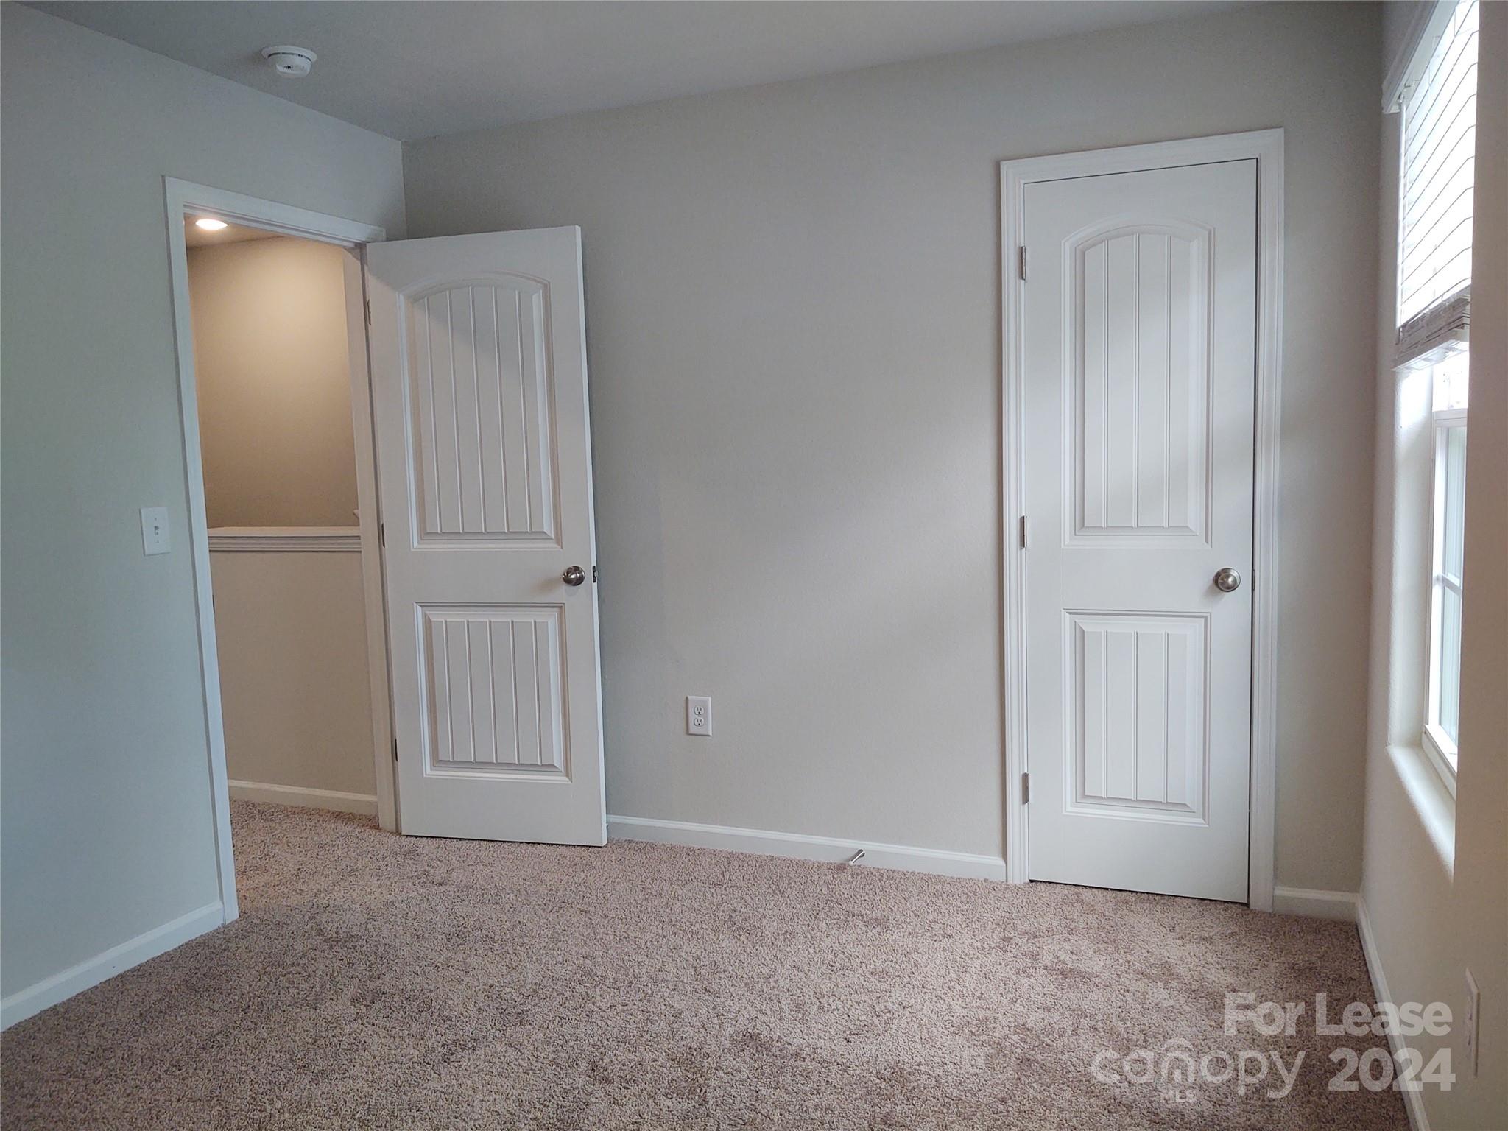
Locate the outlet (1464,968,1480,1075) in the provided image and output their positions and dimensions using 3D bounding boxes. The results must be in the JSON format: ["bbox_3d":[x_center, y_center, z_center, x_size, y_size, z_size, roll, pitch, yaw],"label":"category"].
[{"bbox_3d":[1.058,0.675,1.732,0.011,0.130,0.089,1,6,22],"label":"outlet"}]

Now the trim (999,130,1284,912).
[{"bbox_3d":[1.082,-0.094,3.326,0.734,2.111,0.050,1,6,22],"label":"trim"}]

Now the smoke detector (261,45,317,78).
[{"bbox_3d":[-1.260,-1.369,3.186,0.140,0.050,0.140,-2,6,0],"label":"smoke detector"}]

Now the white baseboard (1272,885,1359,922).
[{"bbox_3d":[1.549,0.927,3.230,0.223,0.077,0.018,1,6,22],"label":"white baseboard"}]

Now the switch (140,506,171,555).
[{"bbox_3d":[-1.616,-0.094,3.181,0.012,0.128,0.085,1,6,22],"label":"switch"}]

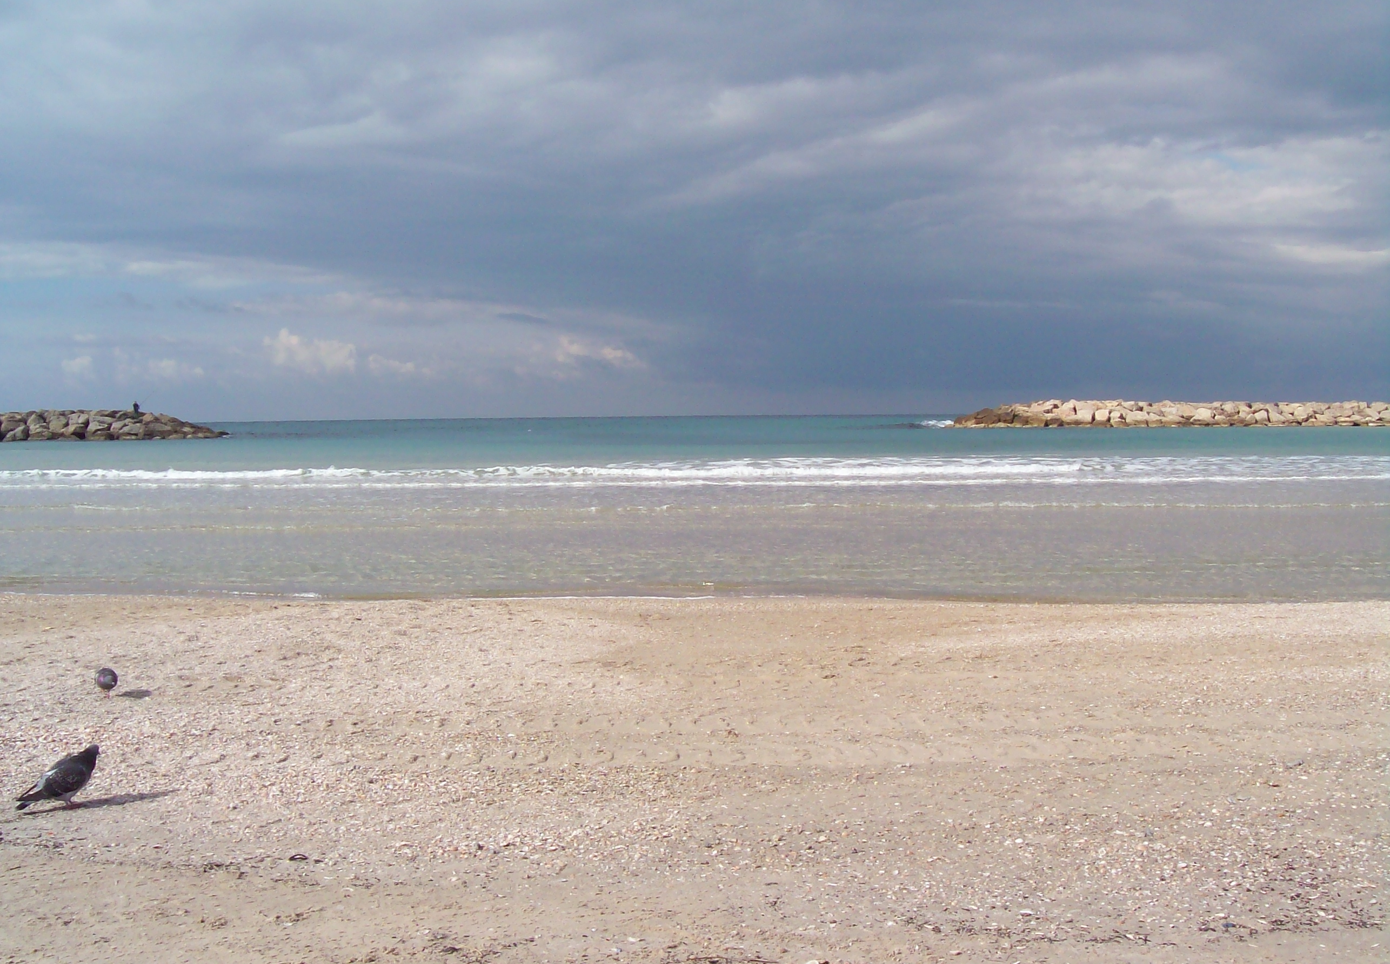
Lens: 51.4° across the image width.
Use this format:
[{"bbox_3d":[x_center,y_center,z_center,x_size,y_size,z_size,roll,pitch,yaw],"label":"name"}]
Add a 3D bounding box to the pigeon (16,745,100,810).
[{"bbox_3d":[-2.422,1.131,5.500,0.120,0.210,0.315,2,3,40],"label":"pigeon"}]

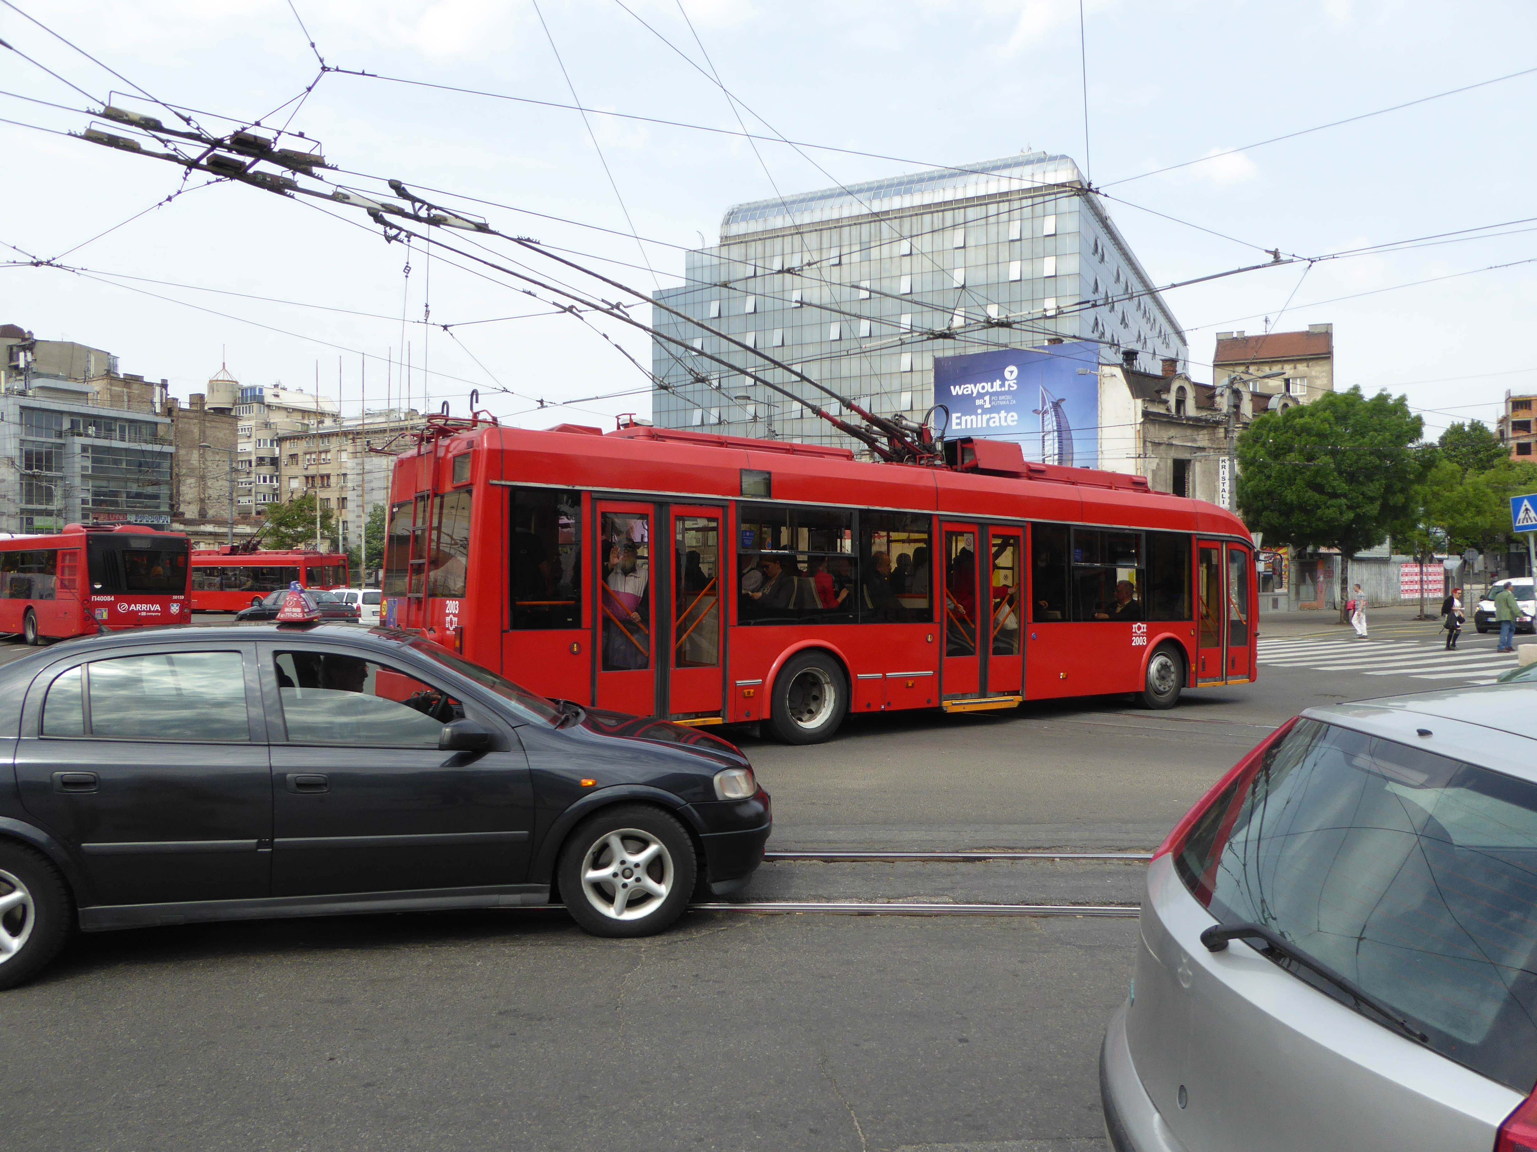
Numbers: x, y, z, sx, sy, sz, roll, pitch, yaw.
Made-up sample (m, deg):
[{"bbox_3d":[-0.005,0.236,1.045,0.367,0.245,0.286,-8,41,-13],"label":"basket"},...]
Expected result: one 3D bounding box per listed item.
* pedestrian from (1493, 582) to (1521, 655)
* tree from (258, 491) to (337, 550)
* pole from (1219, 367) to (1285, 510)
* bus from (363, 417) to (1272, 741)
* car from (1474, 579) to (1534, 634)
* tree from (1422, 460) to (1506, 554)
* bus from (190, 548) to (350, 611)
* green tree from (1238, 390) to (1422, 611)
[{"bbox_3d":[18.000,1.020,26.000,0.550,1.750,0.520,-1,-1,42],"label":"pedestrian"},{"bbox_3d":[-30.000,-1.700,68.000,5.000,7.000,5.000,0,-1,0],"label":"tree"},{"bbox_3d":[17.000,-2.550,37.500,0.500,9.300,2.300,1,-1,-42],"label":"pole"},{"bbox_3d":[1.684,0.040,13.080,11.840,3.400,2.500,1,-1,-36],"label":"bus"},{"bbox_3d":[26.400,1.050,37.200,4.200,1.840,1.800,1,-1,-35],"label":"car"},{"bbox_3d":[37.000,-2.000,56.500,5.000,8.200,5.000,0,-1,0],"label":"tree"},{"bbox_3d":[-26.100,0.290,53.500,11.840,3.400,2.500,0,-1,29],"label":"bus"},{"bbox_3d":[24.400,-3.050,46.000,7.300,10.100,7.300,0,-1,0],"label":"green tree"}]

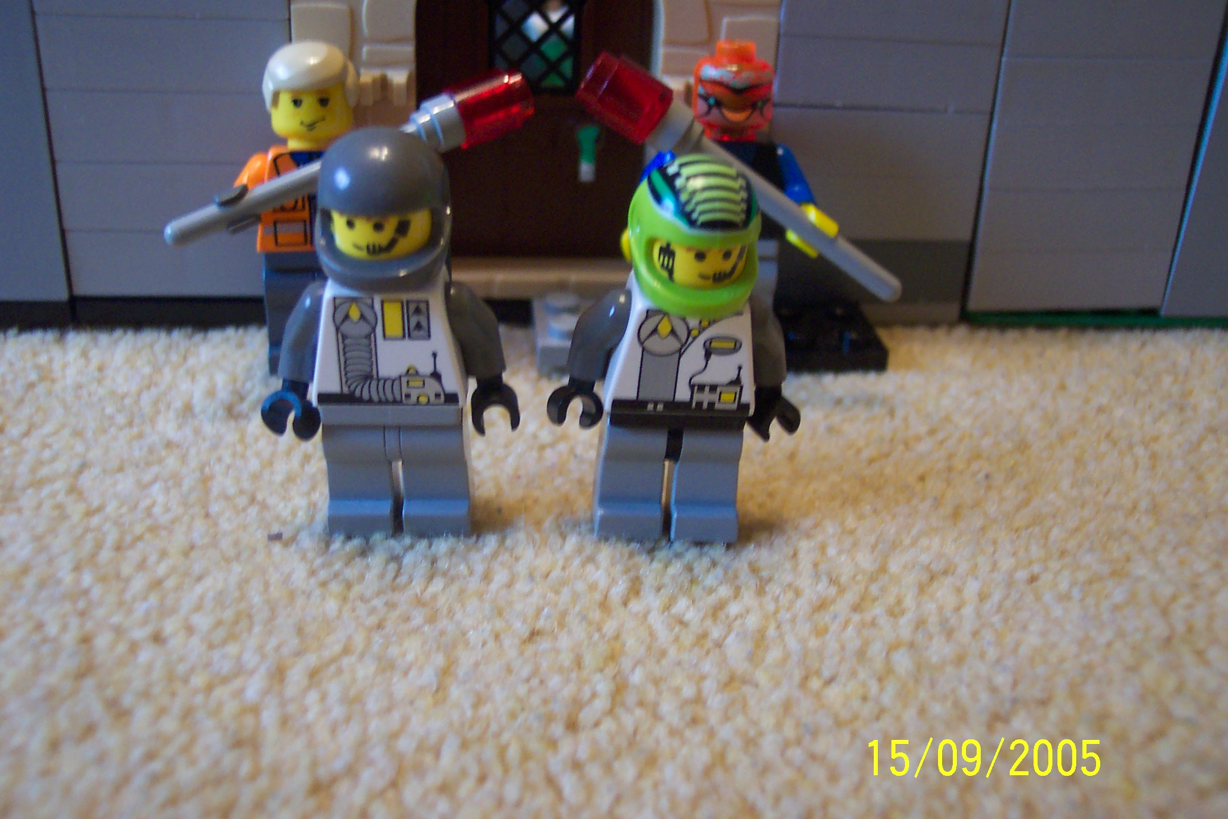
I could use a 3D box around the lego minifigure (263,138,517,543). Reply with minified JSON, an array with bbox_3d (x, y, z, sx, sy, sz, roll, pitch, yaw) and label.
[{"bbox_3d":[-0.023,-0.008,0.139,0.026,0.044,0.017,0,28,-2],"label":"lego minifigure"}]

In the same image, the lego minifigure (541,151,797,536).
[{"bbox_3d":[0.007,-0.007,0.138,0.026,0.044,0.017,2,28,-5],"label":"lego minifigure"}]

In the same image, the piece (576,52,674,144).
[{"bbox_3d":[0.001,-0.039,0.161,0.010,0.008,0.008,33,0,0],"label":"piece"}]

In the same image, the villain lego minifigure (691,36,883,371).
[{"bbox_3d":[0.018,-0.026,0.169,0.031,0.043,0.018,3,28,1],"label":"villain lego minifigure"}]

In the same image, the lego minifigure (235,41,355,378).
[{"bbox_3d":[-0.039,-0.026,0.169,0.025,0.042,0.017,-3,28,-10],"label":"lego minifigure"}]

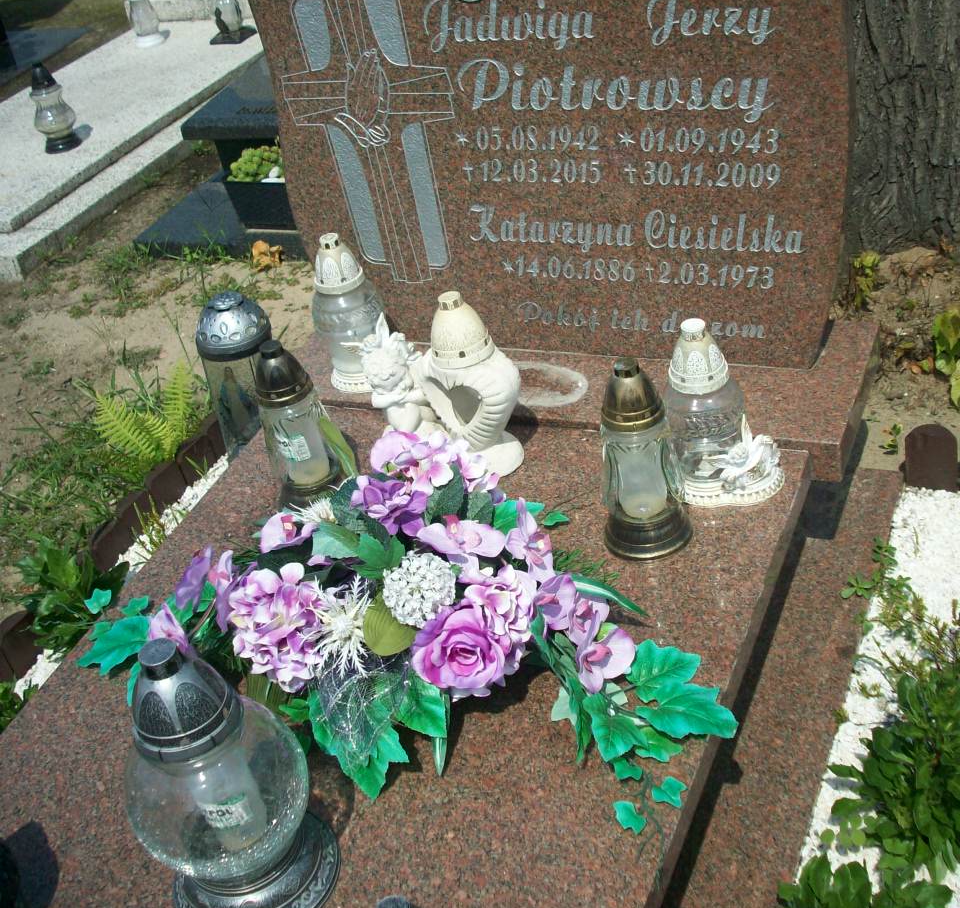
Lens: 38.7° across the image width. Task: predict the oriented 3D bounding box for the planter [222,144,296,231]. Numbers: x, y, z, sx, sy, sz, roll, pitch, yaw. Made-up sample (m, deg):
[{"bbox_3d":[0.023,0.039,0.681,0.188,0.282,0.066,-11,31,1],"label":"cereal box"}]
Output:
[{"bbox_3d":[-0.473,-0.701,3.526,0.320,0.190,0.200,3,33,21],"label":"planter"}]

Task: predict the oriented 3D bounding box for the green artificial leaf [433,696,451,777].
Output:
[{"bbox_3d":[-0.041,0.300,1.453,0.019,0.012,0.083,0,78,6],"label":"green artificial leaf"}]

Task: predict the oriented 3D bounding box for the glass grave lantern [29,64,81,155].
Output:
[{"bbox_3d":[-1.204,-0.972,3.821,0.113,0.232,0.113,6,38,23],"label":"glass grave lantern"}]

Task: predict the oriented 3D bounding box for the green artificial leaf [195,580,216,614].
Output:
[{"bbox_3d":[-0.373,0.196,1.867,0.034,0.045,0.025,6,3,24],"label":"green artificial leaf"}]

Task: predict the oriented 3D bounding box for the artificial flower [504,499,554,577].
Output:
[{"bbox_3d":[0.058,0.098,1.609,0.057,0.086,0.040,-23,9,-14],"label":"artificial flower"}]

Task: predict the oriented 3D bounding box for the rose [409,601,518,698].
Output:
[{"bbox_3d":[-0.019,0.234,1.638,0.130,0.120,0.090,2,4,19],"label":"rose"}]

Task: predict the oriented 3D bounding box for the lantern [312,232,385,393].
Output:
[{"bbox_3d":[-0.213,-0.223,2.143,0.108,0.251,0.108,6,38,23],"label":"lantern"}]

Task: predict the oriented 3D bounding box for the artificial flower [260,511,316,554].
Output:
[{"bbox_3d":[-0.270,0.108,1.911,0.080,0.065,0.060,21,20,38],"label":"artificial flower"}]

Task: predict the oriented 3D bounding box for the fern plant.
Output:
[{"bbox_3d":[-0.665,-0.069,2.719,0.200,0.170,0.180,6,38,24],"label":"fern plant"}]

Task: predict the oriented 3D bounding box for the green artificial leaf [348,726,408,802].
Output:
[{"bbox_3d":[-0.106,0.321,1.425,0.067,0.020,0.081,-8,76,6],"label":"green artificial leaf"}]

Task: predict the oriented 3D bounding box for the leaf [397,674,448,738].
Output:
[{"bbox_3d":[-0.065,0.284,1.536,0.057,0.022,0.077,-38,84,-17],"label":"leaf"}]

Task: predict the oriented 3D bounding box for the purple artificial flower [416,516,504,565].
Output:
[{"bbox_3d":[-0.021,0.101,1.582,0.097,0.042,0.065,6,38,23],"label":"purple artificial flower"}]

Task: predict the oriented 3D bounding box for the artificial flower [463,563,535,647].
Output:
[{"bbox_3d":[0.022,0.174,1.538,0.082,0.090,0.068,-20,-5,-11],"label":"artificial flower"}]

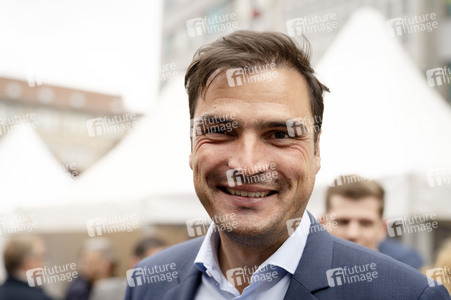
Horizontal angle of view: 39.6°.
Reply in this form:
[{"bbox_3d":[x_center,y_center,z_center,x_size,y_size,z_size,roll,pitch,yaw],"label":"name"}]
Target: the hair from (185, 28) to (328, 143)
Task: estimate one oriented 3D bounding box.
[{"bbox_3d":[0.038,-0.065,0.775,0.174,0.172,0.200,2,-2,5],"label":"hair"}]

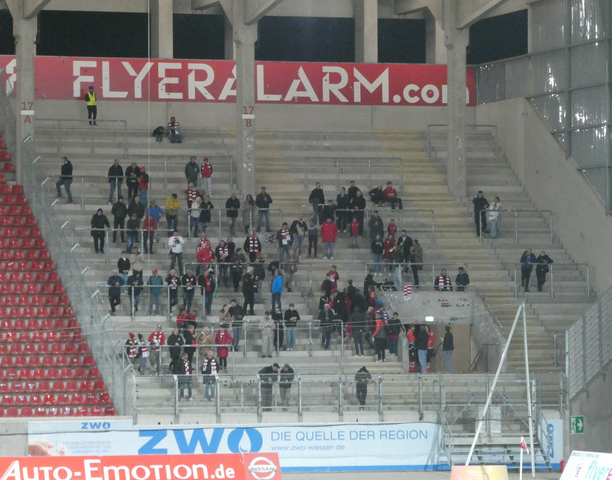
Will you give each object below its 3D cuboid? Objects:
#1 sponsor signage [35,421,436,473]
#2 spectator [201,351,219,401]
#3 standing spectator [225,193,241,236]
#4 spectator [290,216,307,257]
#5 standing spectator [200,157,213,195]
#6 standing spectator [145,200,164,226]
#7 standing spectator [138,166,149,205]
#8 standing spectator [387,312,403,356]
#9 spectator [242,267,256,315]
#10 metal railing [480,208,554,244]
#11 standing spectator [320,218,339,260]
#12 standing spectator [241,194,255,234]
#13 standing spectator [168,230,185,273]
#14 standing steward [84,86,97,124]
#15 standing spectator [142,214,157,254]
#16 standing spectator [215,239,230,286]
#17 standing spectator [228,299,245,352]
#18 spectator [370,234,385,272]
[{"bbox_3d":[-2.427,7.606,135.960,16.042,2.023,0.050,0,-1,-19],"label":"sponsor signage"},{"bbox_3d":[-3.485,4.917,133.545,0.620,1.781,0.420,0,-1,-3],"label":"spectator"},{"bbox_3d":[-2.911,-0.970,146.426,0.550,1.742,0.420,0,-1,-5],"label":"standing spectator"},{"bbox_3d":[-0.278,-0.123,144.837,0.600,1.673,0.450,0,-1,-25],"label":"spectator"},{"bbox_3d":[-3.943,-2.480,147.290,0.460,1.613,0.340,0,-1,-6],"label":"standing spectator"},{"bbox_3d":[-5.885,-0.732,144.360,0.620,1.620,0.450,0,-1,-12],"label":"standing spectator"},{"bbox_3d":[-6.594,-2.138,150.129,0.450,1.717,0.360,-1,-2,40],"label":"standing spectator"},{"bbox_3d":[3.290,3.503,137.063,0.520,1.631,0.380,0,-1,9],"label":"standing spectator"},{"bbox_3d":[-2.146,1.920,139.192,0.450,1.807,0.580,-1,-1,41],"label":"spectator"},{"bbox_3d":[8.498,-0.508,148.922,3.160,1.339,0.100,0,-1,-17],"label":"metal railing"},{"bbox_3d":[0.941,-0.056,148.108,0.673,1.674,0.360,0,-1,0],"label":"standing spectator"},{"bbox_3d":[-2.316,-1.030,149.337,0.497,1.615,0.380,0,-1,8],"label":"standing spectator"},{"bbox_3d":[-4.942,0.515,141.126,0.600,1.717,0.420,0,-1,-9],"label":"standing spectator"},{"bbox_3d":[-9.077,-5.665,156.324,0.507,1.649,0.380,0,-1,-14],"label":"standing steward"},{"bbox_3d":[-5.977,-0.201,141.680,0.520,1.513,0.450,0,-1,-5],"label":"standing spectator"},{"bbox_3d":[-3.173,0.915,141.032,0.550,1.777,0.380,0,-1,-9],"label":"standing spectator"},{"bbox_3d":[-2.575,3.160,137.306,0.570,1.938,0.420,0,-1,15],"label":"standing spectator"},{"bbox_3d":[2.879,0.587,148.168,0.533,1.615,0.420,0,-1,-10],"label":"spectator"}]

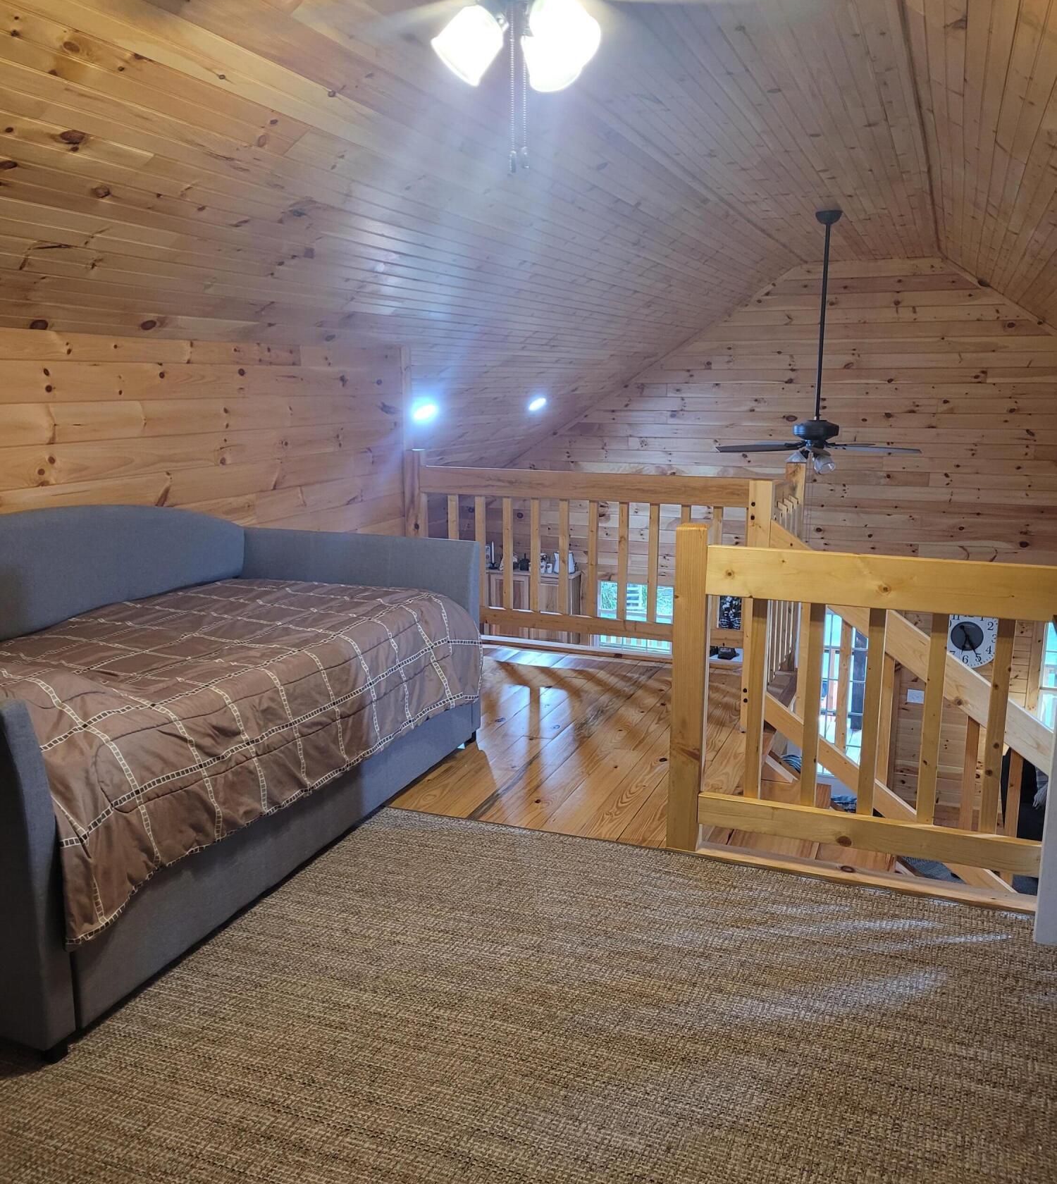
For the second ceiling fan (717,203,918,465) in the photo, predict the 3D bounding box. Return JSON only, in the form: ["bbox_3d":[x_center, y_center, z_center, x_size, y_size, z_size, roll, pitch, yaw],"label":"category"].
[{"bbox_3d":[1.833,-1.546,6.605,1.280,1.585,1.280,5,13,21],"label":"second ceiling fan"}]

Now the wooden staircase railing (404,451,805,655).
[{"bbox_3d":[0.321,-0.194,5.251,2.020,0.955,0.120,5,13,21],"label":"wooden staircase railing"}]

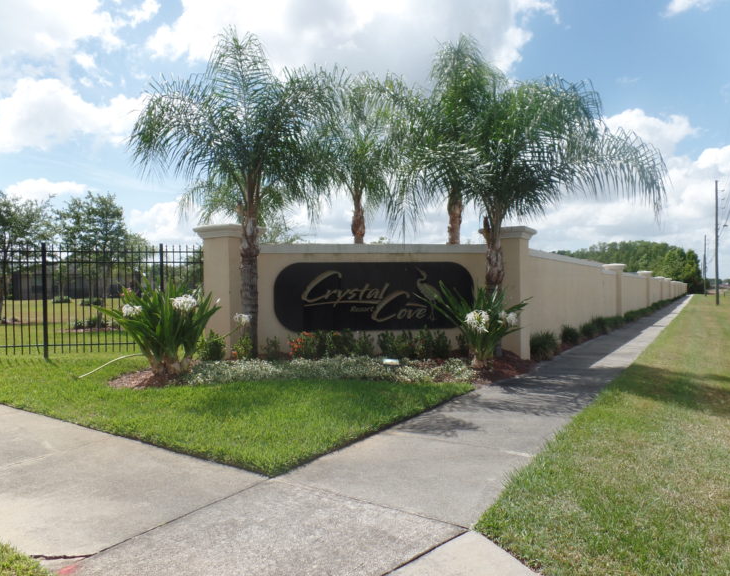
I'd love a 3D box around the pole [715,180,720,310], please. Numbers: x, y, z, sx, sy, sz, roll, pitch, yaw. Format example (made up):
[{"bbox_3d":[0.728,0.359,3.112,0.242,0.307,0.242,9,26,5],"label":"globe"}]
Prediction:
[{"bbox_3d":[29.000,-3.660,42.000,0.330,10.350,0.330,0,0,0],"label":"pole"}]

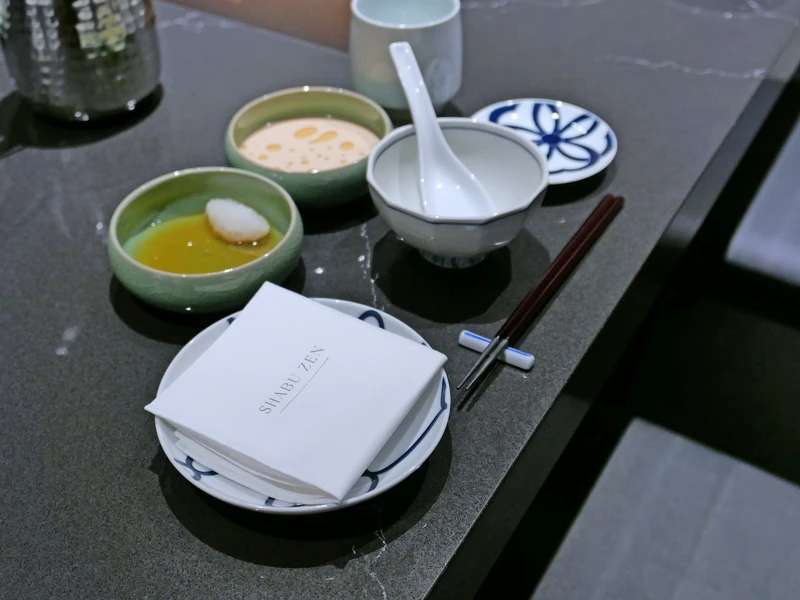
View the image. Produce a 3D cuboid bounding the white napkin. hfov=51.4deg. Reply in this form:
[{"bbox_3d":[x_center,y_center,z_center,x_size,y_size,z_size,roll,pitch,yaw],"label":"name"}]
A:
[{"bbox_3d":[-0.051,0.058,0.453,0.155,0.026,0.155,0,42,0],"label":"white napkin"}]

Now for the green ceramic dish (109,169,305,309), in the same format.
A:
[{"bbox_3d":[-0.124,-0.038,0.548,0.124,0.041,0.124,0,42,0],"label":"green ceramic dish"}]

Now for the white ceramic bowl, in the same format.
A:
[{"bbox_3d":[0.037,-0.063,0.560,0.119,0.063,0.119,0,42,0],"label":"white ceramic bowl"}]

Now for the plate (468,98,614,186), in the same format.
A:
[{"bbox_3d":[0.109,-0.121,0.661,0.121,0.018,0.121,0,42,0],"label":"plate"}]

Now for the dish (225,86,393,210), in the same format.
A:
[{"bbox_3d":[-0.066,-0.113,0.632,0.124,0.041,0.124,0,42,0],"label":"dish"}]

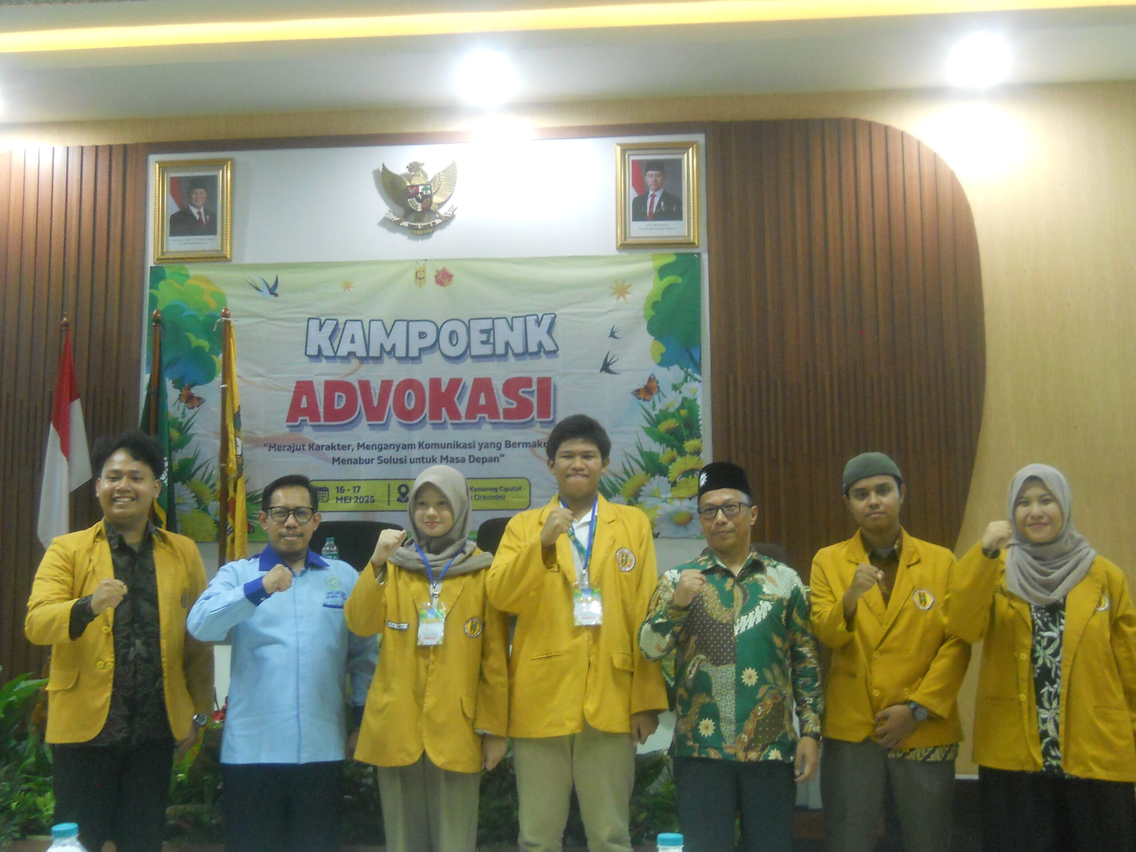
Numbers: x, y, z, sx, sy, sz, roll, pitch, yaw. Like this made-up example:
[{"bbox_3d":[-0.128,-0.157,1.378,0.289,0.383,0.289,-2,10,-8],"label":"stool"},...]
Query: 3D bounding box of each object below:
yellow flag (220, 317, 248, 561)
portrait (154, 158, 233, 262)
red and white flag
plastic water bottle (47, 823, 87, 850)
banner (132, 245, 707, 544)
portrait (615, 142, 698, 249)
[{"bbox_3d":[-1.625,0.092,6.534,0.140,1.260,0.140,-1,-7,5],"label":"yellow flag"},{"bbox_3d":[-2.044,-1.173,7.359,0.434,0.577,0.040,-1,-4,5],"label":"portrait"},{"bbox_3d":[-2.585,0.105,6.905,0.270,1.233,0.200,-1,-7,5],"label":"red and white flag"},{"bbox_3d":[-0.597,0.586,1.587,0.065,0.220,0.065,-1,-7,5],"label":"plastic water bottle"},{"bbox_3d":[-0.790,-0.145,7.144,3.000,1.505,0.030,-1,-7,5],"label":"banner"},{"bbox_3d":[0.476,-1.222,7.149,0.434,0.579,0.040,-1,-4,5],"label":"portrait"}]

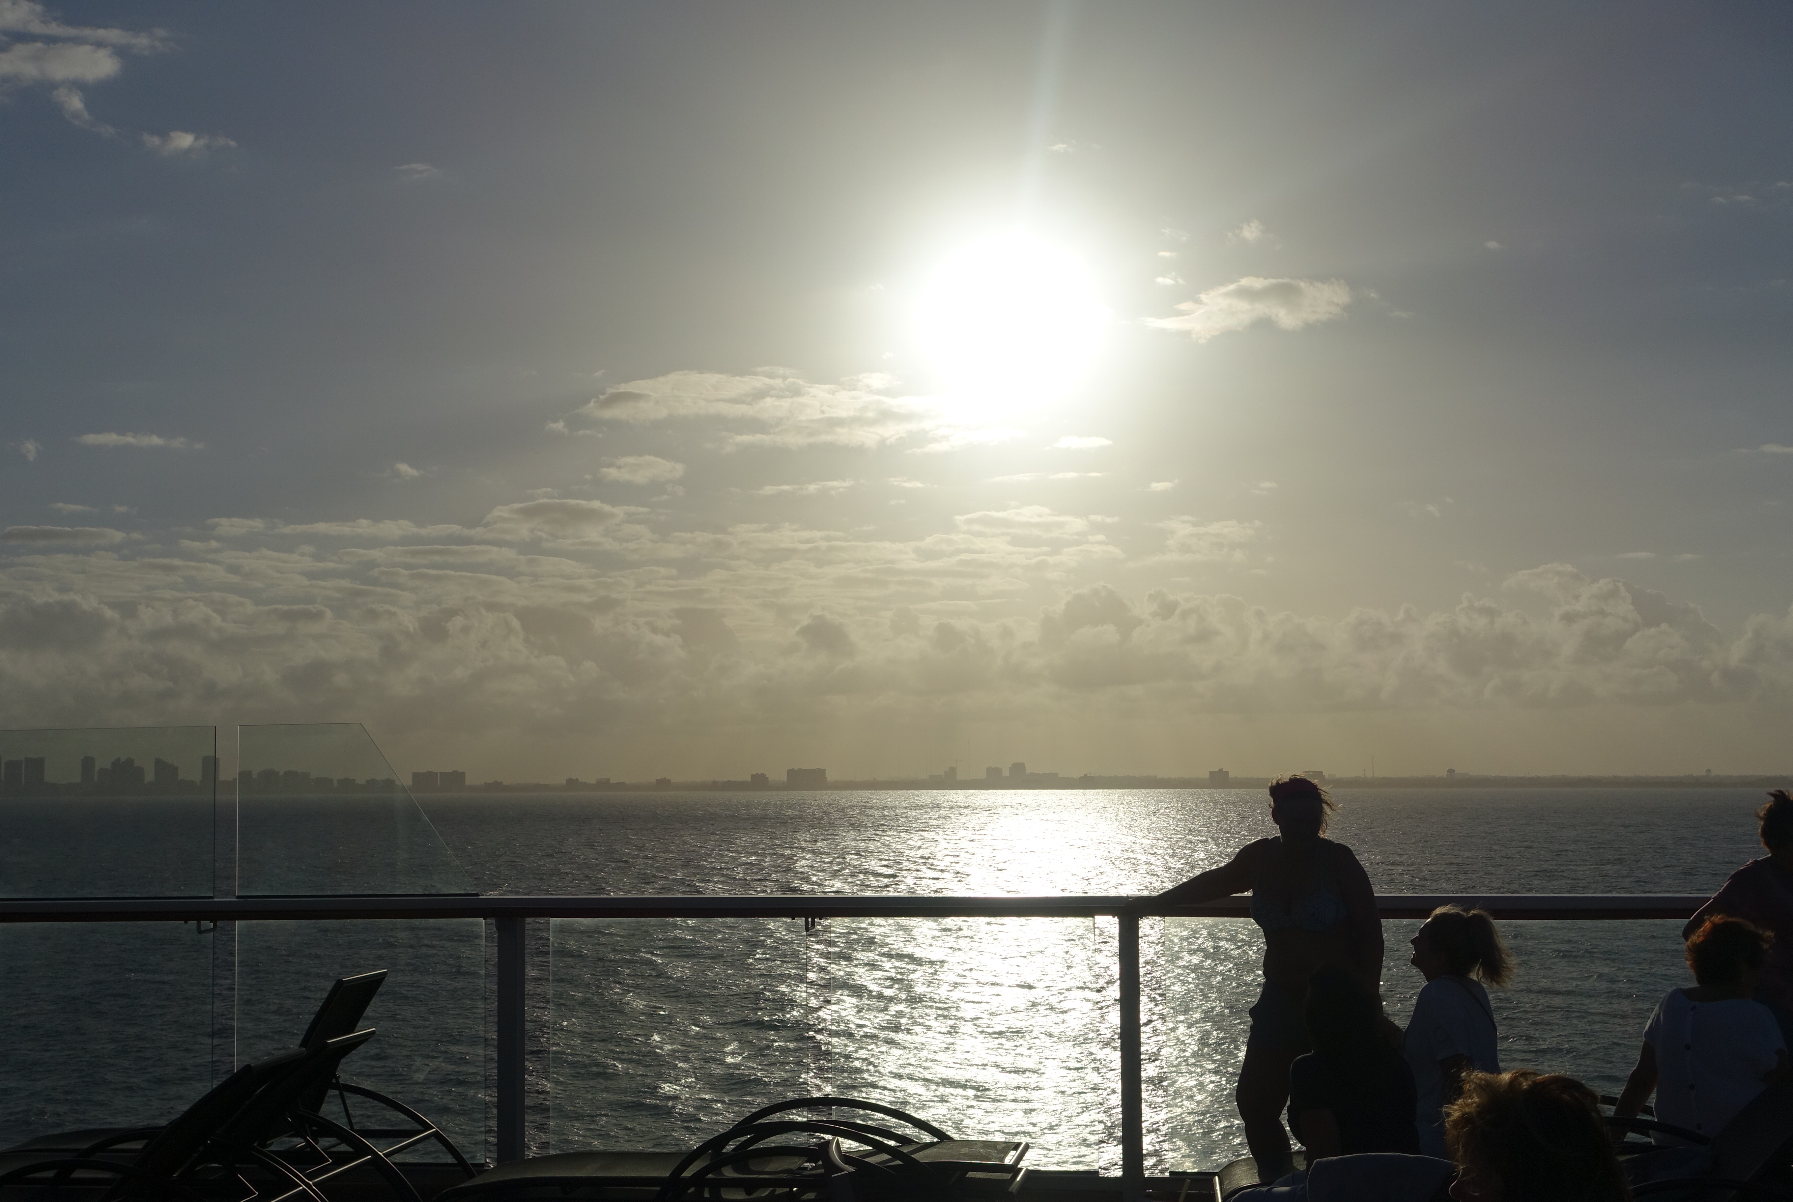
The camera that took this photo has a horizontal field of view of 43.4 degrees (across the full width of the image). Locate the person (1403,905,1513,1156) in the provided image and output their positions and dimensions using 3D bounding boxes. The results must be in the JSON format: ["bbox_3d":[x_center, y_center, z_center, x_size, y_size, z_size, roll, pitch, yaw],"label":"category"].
[{"bbox_3d":[1.795,1.643,7.651,0.720,1.220,0.500,-2,-5,18],"label":"person"}]

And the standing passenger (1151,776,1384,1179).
[{"bbox_3d":[1.397,1.482,8.435,0.860,1.640,0.450,-2,-5,21],"label":"standing passenger"}]

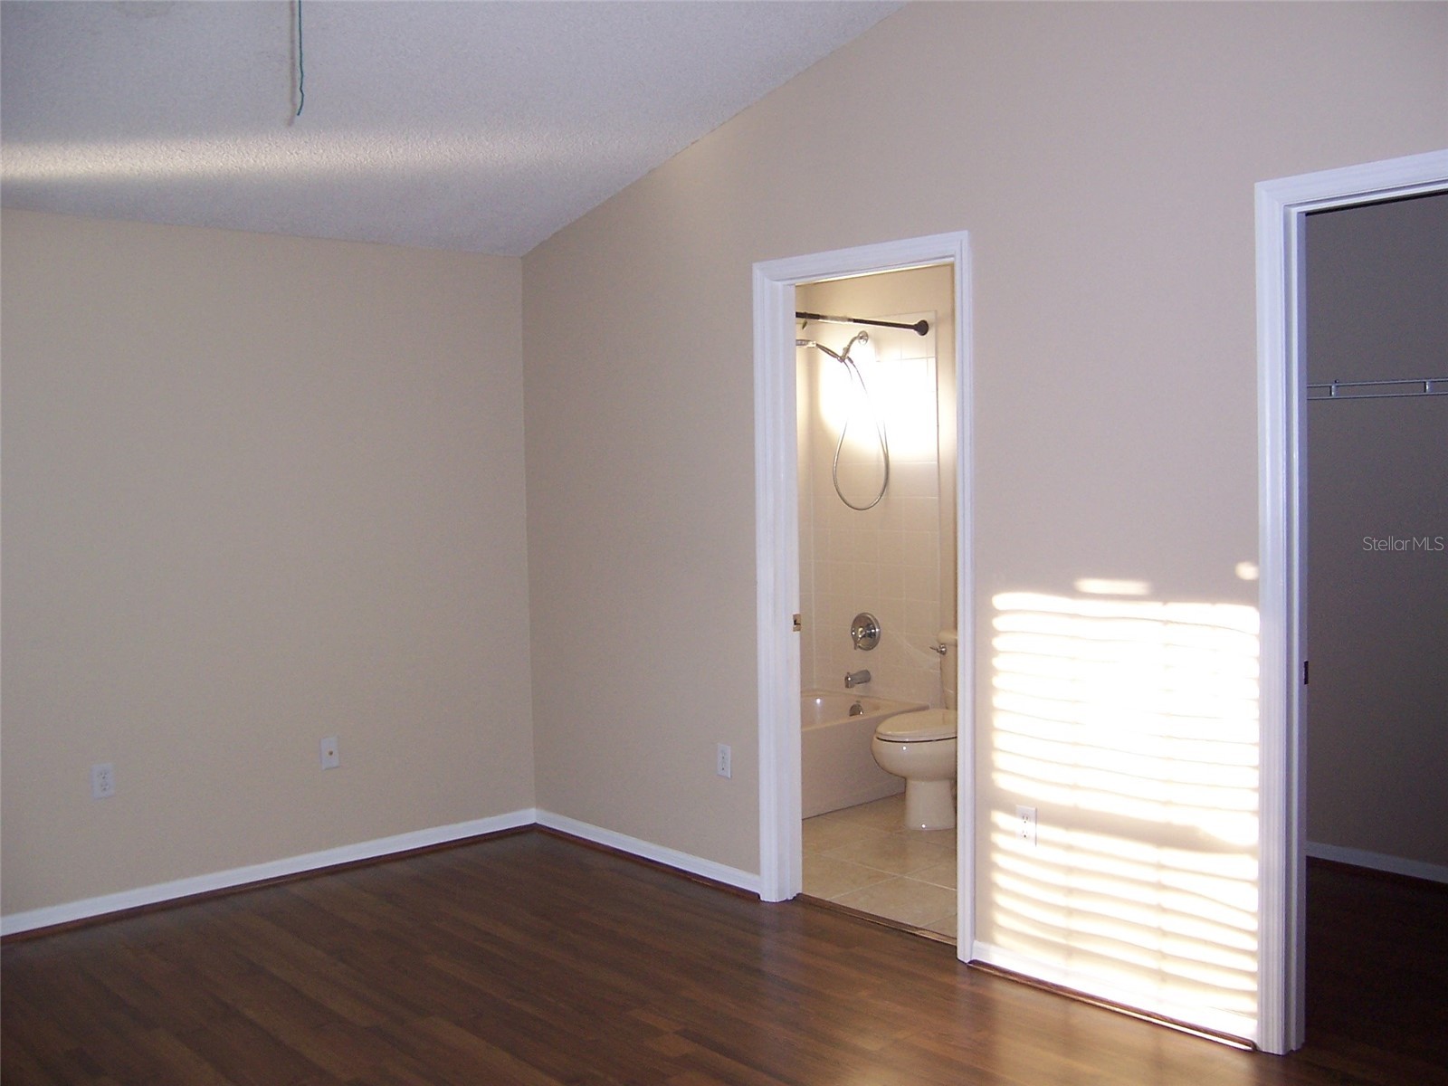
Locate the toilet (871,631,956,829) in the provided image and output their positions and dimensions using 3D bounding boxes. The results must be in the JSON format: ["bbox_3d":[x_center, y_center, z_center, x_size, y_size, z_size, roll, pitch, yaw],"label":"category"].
[{"bbox_3d":[0.944,0.763,5.645,0.740,0.750,0.460,-3,4,-41],"label":"toilet"}]

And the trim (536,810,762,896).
[{"bbox_3d":[-0.329,1.141,5.152,0.015,0.070,1.365,-3,4,-41],"label":"trim"}]

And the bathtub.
[{"bbox_3d":[0.118,0.952,6.037,1.520,0.365,0.750,-3,4,-41],"label":"bathtub"}]

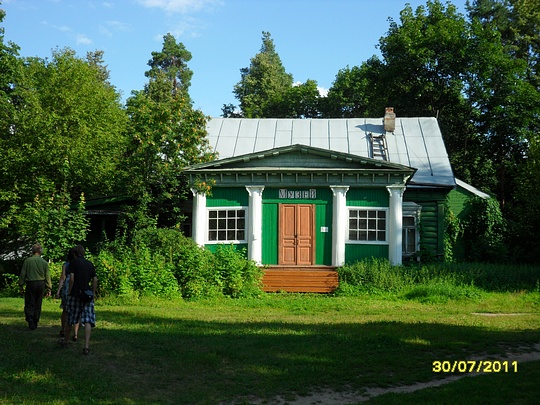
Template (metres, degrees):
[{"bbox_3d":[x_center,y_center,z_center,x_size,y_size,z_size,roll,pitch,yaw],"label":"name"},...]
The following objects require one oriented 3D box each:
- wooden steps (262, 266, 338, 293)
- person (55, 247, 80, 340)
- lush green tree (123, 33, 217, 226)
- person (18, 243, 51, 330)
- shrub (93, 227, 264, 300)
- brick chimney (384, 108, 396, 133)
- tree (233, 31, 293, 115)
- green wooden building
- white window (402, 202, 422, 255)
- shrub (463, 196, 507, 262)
[{"bbox_3d":[1.127,2.925,25.357,2.800,0.950,1.300,0,-4,3],"label":"wooden steps"},{"bbox_3d":[-3.633,1.652,12.314,0.480,1.650,0.500,1,-4,-14],"label":"person"},{"bbox_3d":[-3.829,-1.260,26.154,3.400,9.400,3.300,0,-4,3],"label":"lush green tree"},{"bbox_3d":[-4.739,1.708,13.814,0.600,1.740,0.400,1,-4,-14],"label":"person"},{"bbox_3d":[-3.188,2.091,23.912,5.800,2.400,2.700,0,-4,3],"label":"shrub"},{"bbox_3d":[5.609,-3.808,31.948,0.500,1.200,0.500,0,-4,3],"label":"brick chimney"},{"bbox_3d":[-0.439,-3.242,46.344,5.000,16.300,5.000,0,-4,3],"label":"tree"},{"bbox_3d":[2.175,-0.130,30.786,12.700,7.800,9.600,0,-4,3],"label":"green wooden building"},{"bbox_3d":[5.770,1.104,28.393,1.100,2.250,0.200,0,-4,3],"label":"white window"},{"bbox_3d":[9.608,1.872,30.745,2.000,3.700,1.900,0,-4,3],"label":"shrub"}]

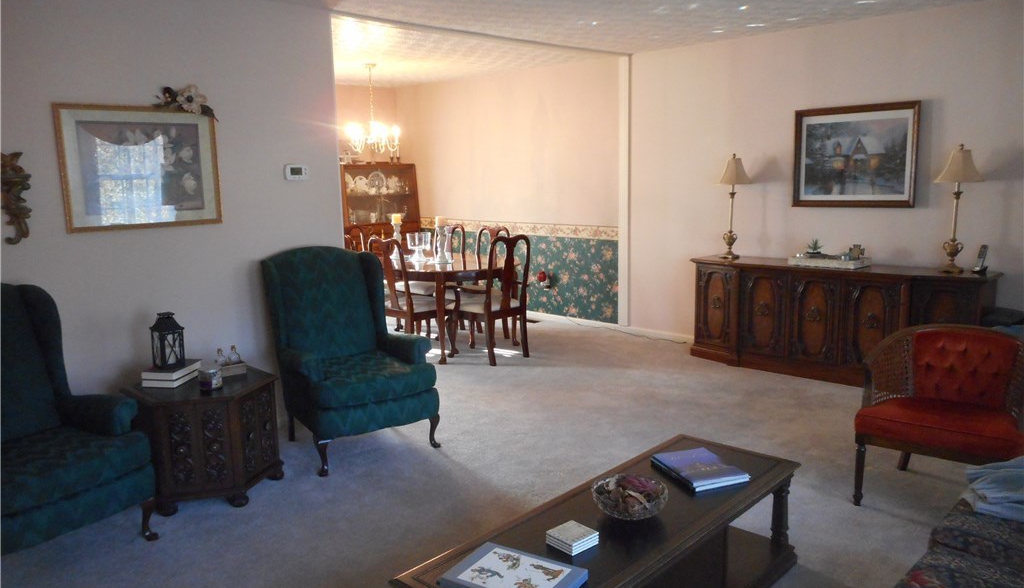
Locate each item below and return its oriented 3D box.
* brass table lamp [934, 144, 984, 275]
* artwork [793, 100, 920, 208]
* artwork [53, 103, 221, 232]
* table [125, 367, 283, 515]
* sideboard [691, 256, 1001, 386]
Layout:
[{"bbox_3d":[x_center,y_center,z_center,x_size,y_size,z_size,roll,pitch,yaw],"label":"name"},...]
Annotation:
[{"bbox_3d":[2.817,-0.524,4.682,0.270,0.800,0.270,8,14,43],"label":"brass table lamp"},{"bbox_3d":[2.476,-0.998,5.394,0.870,0.722,0.036,8,13,44],"label":"artwork"},{"bbox_3d":[-1.966,-0.671,3.951,0.031,0.625,0.799,8,13,44],"label":"artwork"},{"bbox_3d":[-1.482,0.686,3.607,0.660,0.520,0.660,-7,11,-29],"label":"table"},{"bbox_3d":[2.229,0.190,5.253,1.980,0.770,0.500,8,13,42],"label":"sideboard"}]

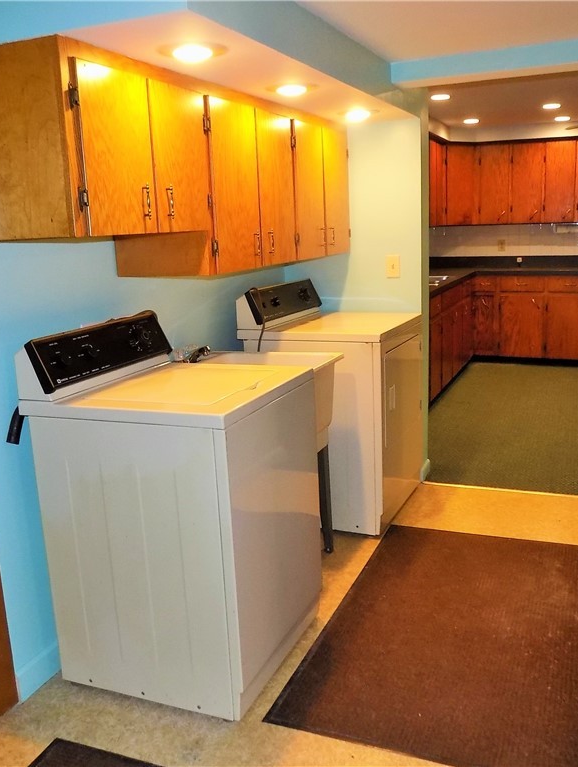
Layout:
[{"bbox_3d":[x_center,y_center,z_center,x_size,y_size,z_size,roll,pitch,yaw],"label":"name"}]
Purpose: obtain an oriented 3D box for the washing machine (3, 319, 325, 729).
[{"bbox_3d":[-0.337,0.354,2.216,0.675,1.100,0.645,3,13,22],"label":"washing machine"}]

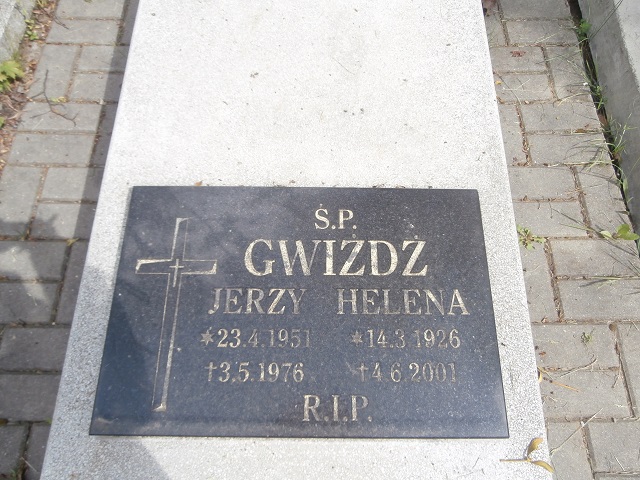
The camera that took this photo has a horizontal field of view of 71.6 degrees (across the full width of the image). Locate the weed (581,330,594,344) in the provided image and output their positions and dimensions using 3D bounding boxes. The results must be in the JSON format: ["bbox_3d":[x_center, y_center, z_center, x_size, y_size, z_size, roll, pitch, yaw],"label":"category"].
[{"bbox_3d":[0.590,0.215,0.979,0.027,0.016,0.030,0,68,-1],"label":"weed"}]

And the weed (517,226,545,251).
[{"bbox_3d":[0.500,-0.006,1.062,0.070,0.025,0.065,0,68,-1],"label":"weed"}]

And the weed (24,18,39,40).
[{"bbox_3d":[-0.838,-0.612,1.290,0.036,0.030,0.066,0,68,-1],"label":"weed"}]

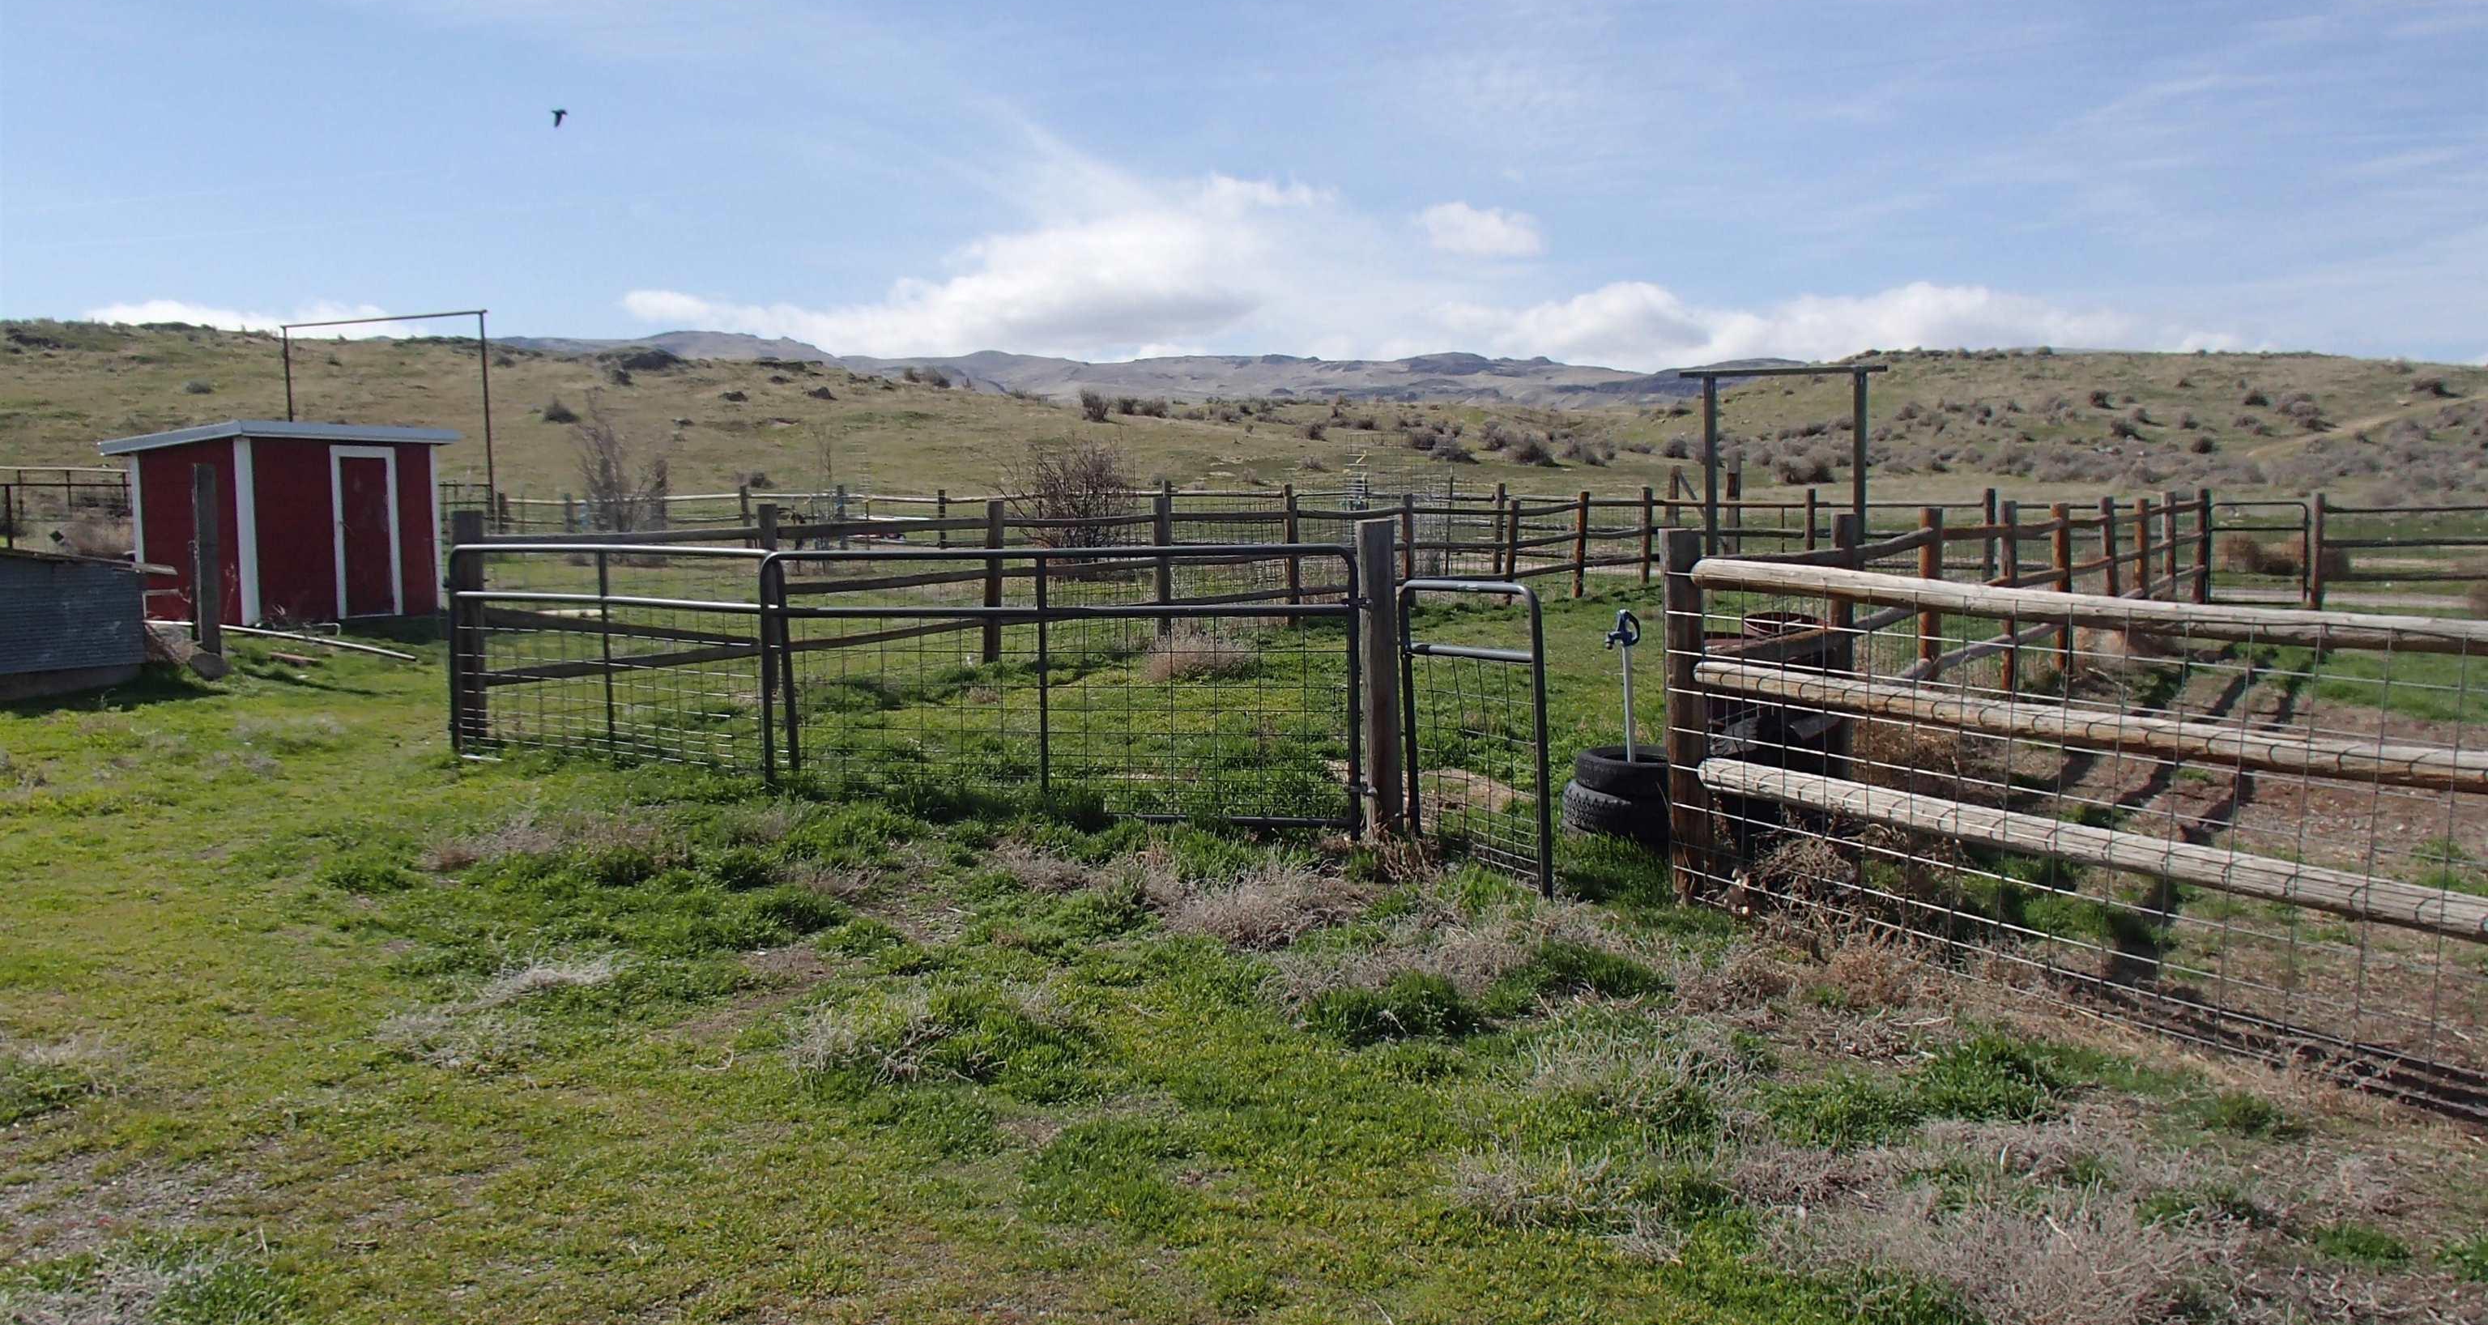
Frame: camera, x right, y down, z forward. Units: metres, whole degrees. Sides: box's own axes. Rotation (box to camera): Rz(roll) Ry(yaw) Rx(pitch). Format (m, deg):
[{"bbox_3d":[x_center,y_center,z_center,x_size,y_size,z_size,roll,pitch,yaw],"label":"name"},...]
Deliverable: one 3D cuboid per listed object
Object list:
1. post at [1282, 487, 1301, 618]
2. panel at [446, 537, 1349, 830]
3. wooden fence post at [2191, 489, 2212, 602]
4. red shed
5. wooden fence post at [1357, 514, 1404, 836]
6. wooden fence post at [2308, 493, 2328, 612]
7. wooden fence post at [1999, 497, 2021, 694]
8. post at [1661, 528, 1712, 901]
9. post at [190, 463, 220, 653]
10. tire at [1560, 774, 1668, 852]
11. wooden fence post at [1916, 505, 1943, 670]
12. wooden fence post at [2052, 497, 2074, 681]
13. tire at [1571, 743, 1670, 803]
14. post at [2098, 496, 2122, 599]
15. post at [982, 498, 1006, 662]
[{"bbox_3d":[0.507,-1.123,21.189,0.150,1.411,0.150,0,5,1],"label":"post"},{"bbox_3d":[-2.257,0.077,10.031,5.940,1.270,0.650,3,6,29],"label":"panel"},{"bbox_3d":[12.085,-1.423,25.378,0.145,1.480,0.145,0,5,0],"label":"wooden fence post"},{"bbox_3d":[-12.034,-1.778,25.384,2.250,2.380,3.450,2,5,21],"label":"red shed"},{"bbox_3d":[0.599,0.074,8.897,0.150,1.443,0.150,-2,5,-5],"label":"wooden fence post"},{"bbox_3d":[13.425,-1.410,25.179,0.140,1.480,0.140,0,5,0],"label":"wooden fence post"},{"bbox_3d":[5.762,-0.482,15.122,0.135,1.456,0.135,2,6,21],"label":"wooden fence post"},{"bbox_3d":[1.703,0.214,7.750,0.155,1.440,0.155,1,5,17],"label":"post"},{"bbox_3d":[-10.170,-1.020,19.734,0.200,1.860,0.200,-3,6,-27],"label":"post"},{"bbox_3d":[1.800,0.683,9.005,0.730,0.200,0.730,1,6,11],"label":"tire"},{"bbox_3d":[4.503,-0.355,13.226,0.150,1.319,0.150,2,6,19],"label":"wooden fence post"},{"bbox_3d":[6.802,-0.590,16.719,0.145,1.464,0.145,2,6,22],"label":"wooden fence post"},{"bbox_3d":[1.801,0.499,8.988,0.640,0.170,0.640,1,6,11],"label":"tire"},{"bbox_3d":[8.129,-0.860,18.903,0.140,1.380,0.140,2,6,23],"label":"post"},{"bbox_3d":[-2.273,-0.748,18.305,0.145,1.510,0.145,5,7,45],"label":"post"}]

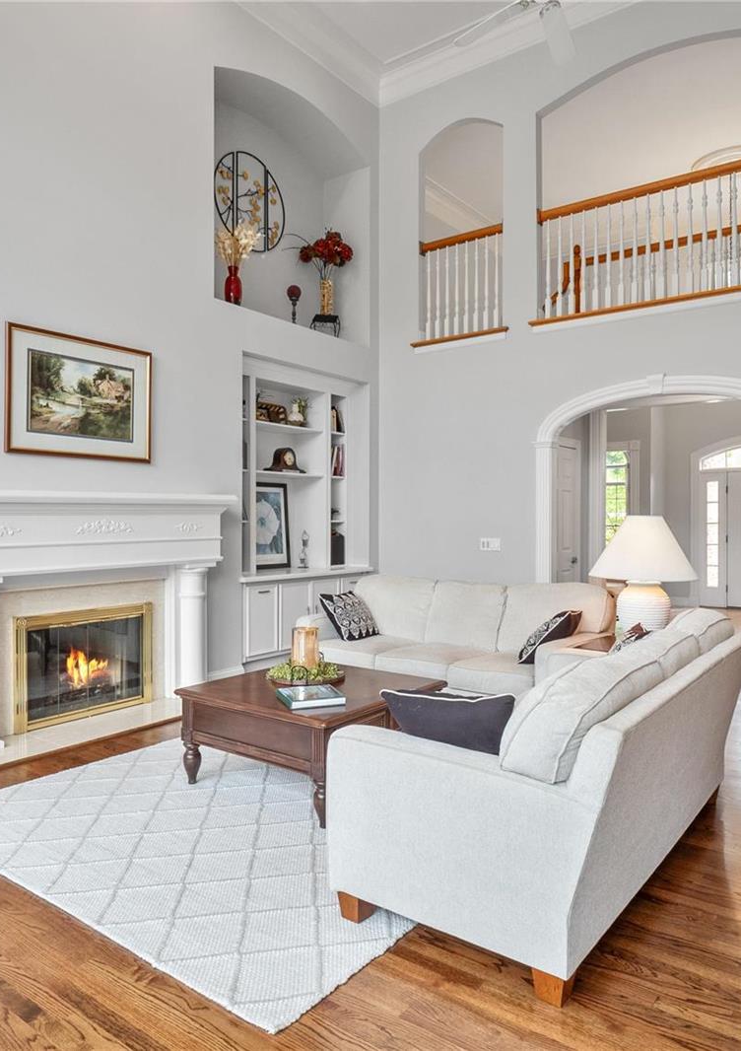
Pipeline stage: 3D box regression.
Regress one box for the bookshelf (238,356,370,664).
[{"bbox_3d":[-0.748,-0.105,6.669,0.564,2.685,1.835,1,1,37],"label":"bookshelf"}]

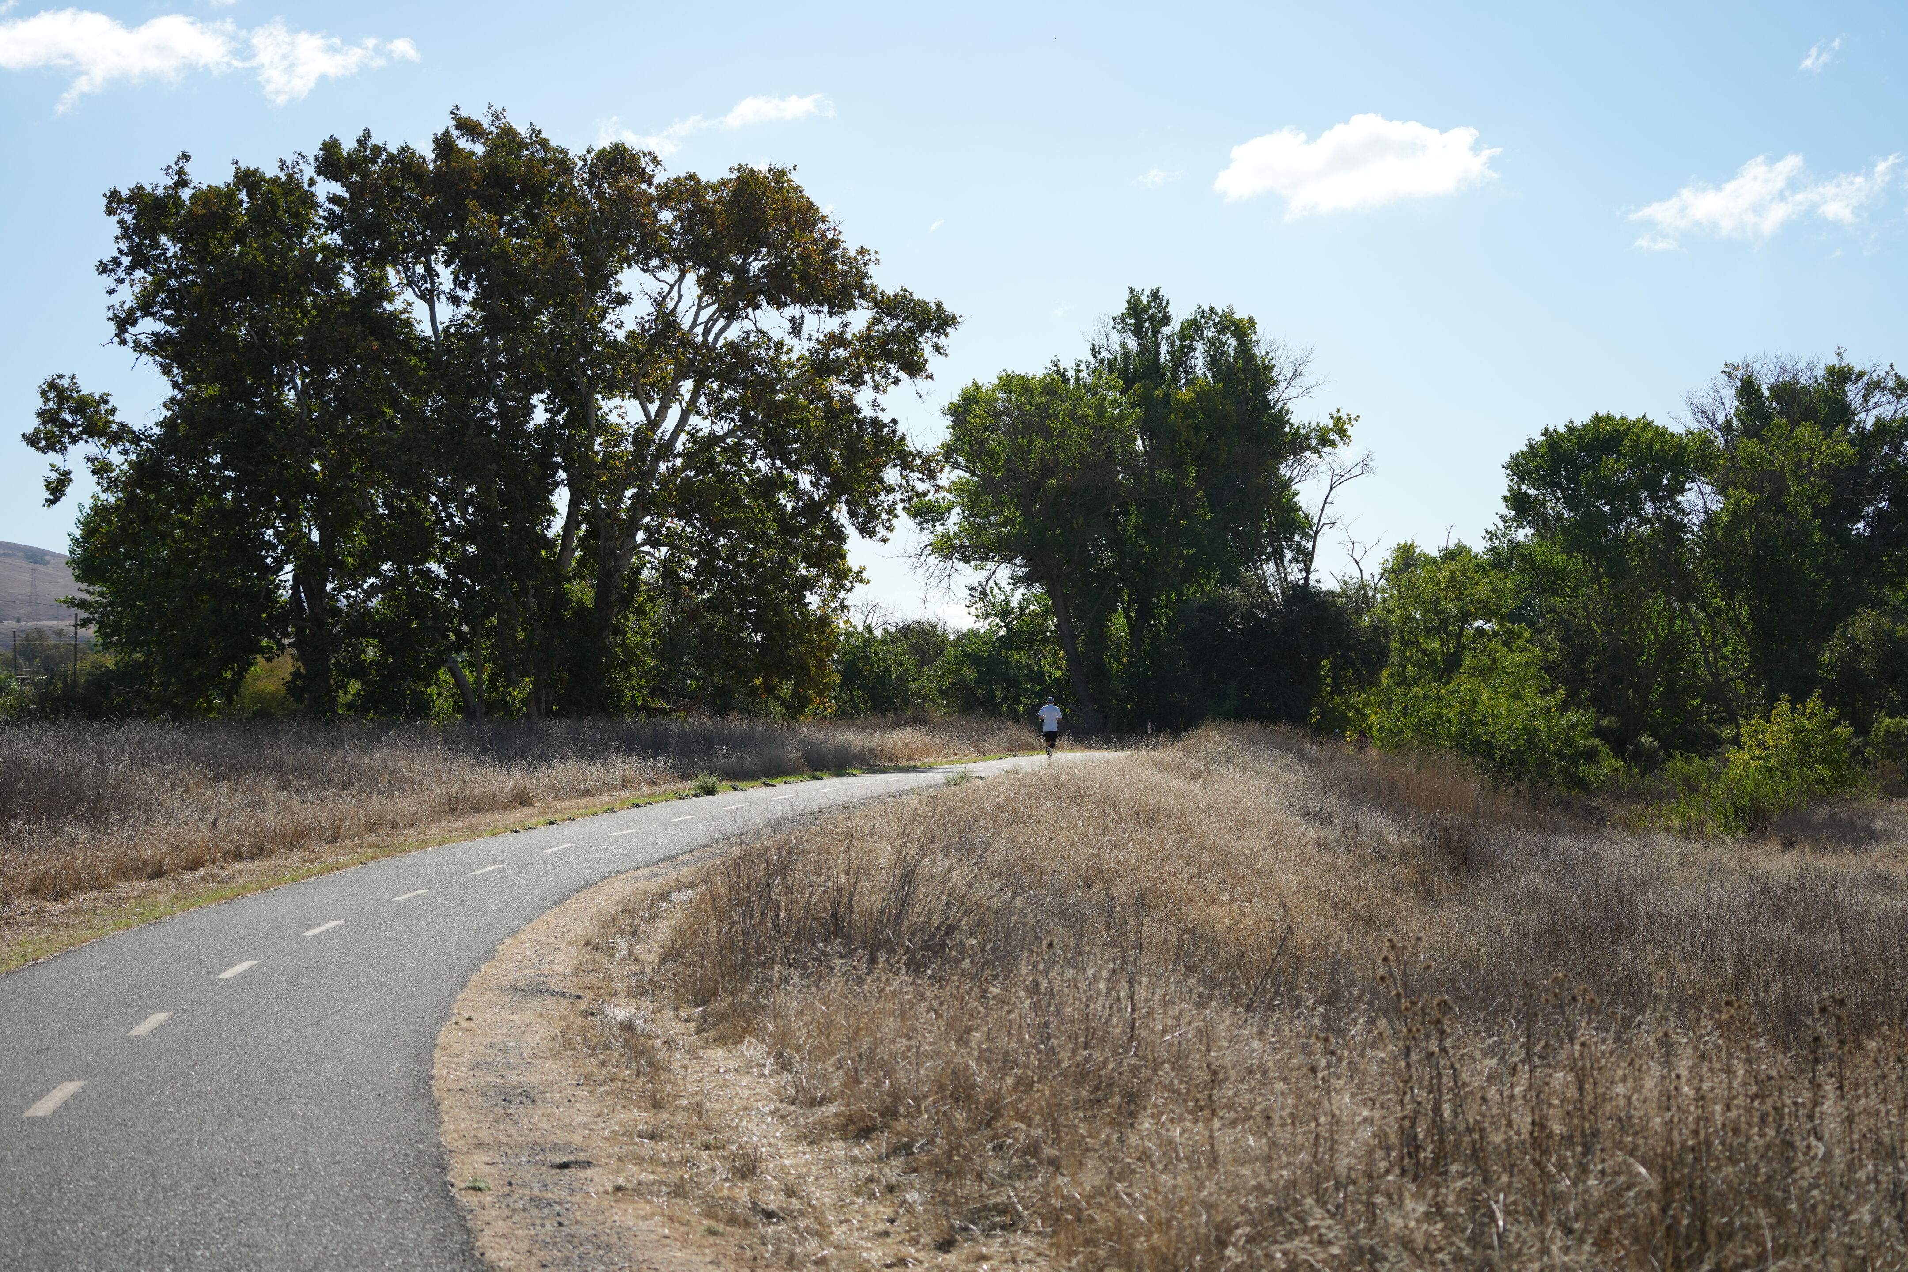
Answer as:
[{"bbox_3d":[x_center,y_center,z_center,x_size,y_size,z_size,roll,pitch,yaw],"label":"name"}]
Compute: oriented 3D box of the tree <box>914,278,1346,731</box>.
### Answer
[{"bbox_3d":[6.050,-4.200,112.000,14.400,15.000,12.500,0,-1,0],"label":"tree"}]

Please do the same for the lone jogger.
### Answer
[{"bbox_3d":[2.560,2.460,89.000,0.620,1.690,0.620,0,-1,11],"label":"lone jogger"}]

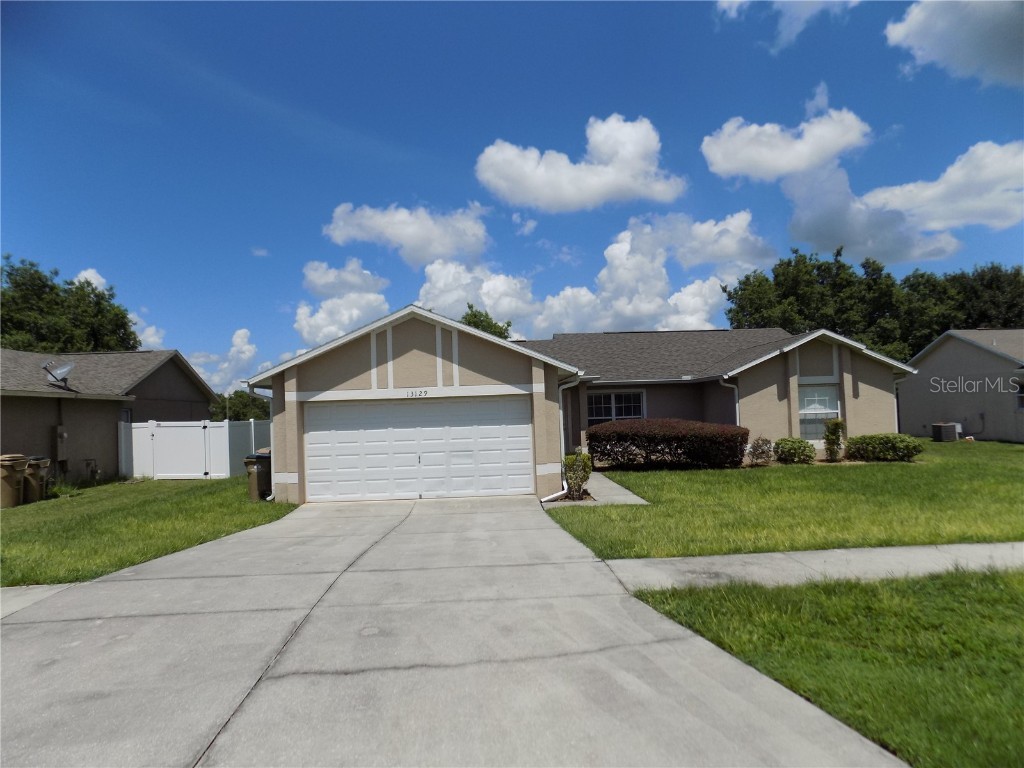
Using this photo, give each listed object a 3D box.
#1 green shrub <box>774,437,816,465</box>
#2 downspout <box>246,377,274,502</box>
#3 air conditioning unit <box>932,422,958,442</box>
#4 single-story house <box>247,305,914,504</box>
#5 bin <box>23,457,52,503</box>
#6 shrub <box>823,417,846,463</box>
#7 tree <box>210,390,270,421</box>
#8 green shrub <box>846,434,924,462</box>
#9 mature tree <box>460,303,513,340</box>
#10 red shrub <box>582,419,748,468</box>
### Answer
[{"bbox_3d":[8.333,1.937,20.000,1.220,0.850,1.100,-2,-2,-3],"label":"green shrub"},{"bbox_3d":[-5.249,1.186,14.200,0.520,2.500,0.170,-2,-2,-3],"label":"downspout"},{"bbox_3d":[18.264,2.018,28.600,0.750,0.780,0.750,-2,-2,-3],"label":"air conditioning unit"},{"bbox_3d":[2.765,0.256,22.614,17.700,4.750,16.000,-2,-2,-3],"label":"single-story house"},{"bbox_3d":[-11.511,2.259,16.300,0.760,1.100,0.640,-1,-2,-7],"label":"bin"},{"bbox_3d":[9.575,1.682,20.200,0.700,1.300,0.650,-2,-2,-3],"label":"shrub"},{"bbox_3d":[-24.922,2.787,62.000,6.500,4.500,6.000,-2,-2,-3],"label":"tree"},{"bbox_3d":[11.144,1.864,20.300,2.250,0.830,1.150,-2,-2,-3],"label":"green shrub"},{"bbox_3d":[-2.090,-0.390,36.000,4.800,7.400,4.800,-2,-2,-3],"label":"mature tree"},{"bbox_3d":[4.595,1.776,20.300,4.650,1.420,1.350,-2,-2,-3],"label":"red shrub"}]

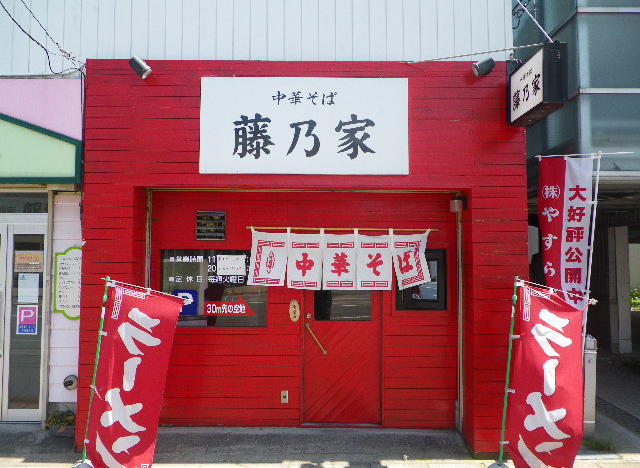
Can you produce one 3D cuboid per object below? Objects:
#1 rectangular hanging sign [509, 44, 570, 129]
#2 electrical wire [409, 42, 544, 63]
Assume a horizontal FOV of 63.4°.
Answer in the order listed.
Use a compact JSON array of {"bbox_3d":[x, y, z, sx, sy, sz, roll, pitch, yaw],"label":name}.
[{"bbox_3d":[1.822,-1.223,4.334,0.176,0.451,0.676,0,-3,0],"label":"rectangular hanging sign"},{"bbox_3d":[1.268,-1.516,4.360,1.166,0.020,0.020,6,1,37],"label":"electrical wire"}]

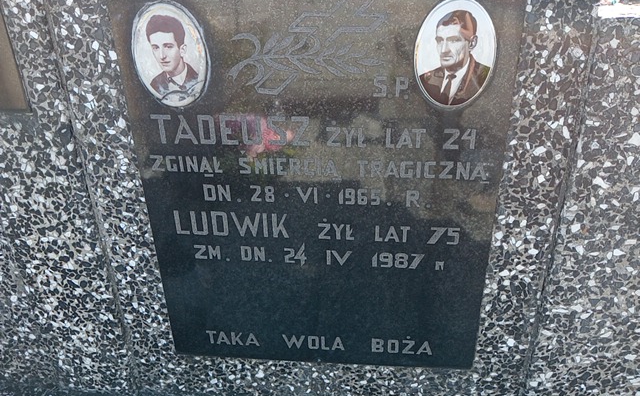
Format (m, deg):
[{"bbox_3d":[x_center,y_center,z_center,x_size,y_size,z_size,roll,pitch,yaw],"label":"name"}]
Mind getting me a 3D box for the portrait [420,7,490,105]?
[{"bbox_3d":[0.151,-0.151,0.571,0.078,0.105,0.008,1,26,5],"label":"portrait"}]

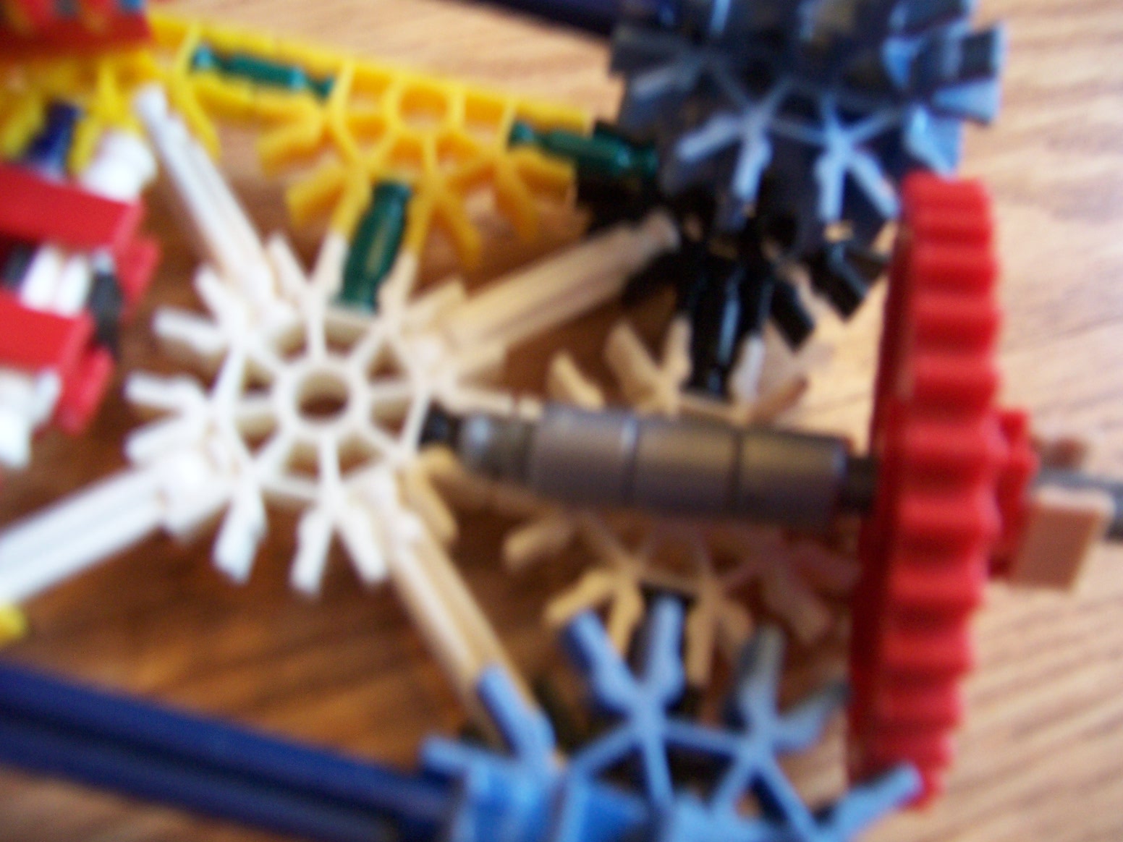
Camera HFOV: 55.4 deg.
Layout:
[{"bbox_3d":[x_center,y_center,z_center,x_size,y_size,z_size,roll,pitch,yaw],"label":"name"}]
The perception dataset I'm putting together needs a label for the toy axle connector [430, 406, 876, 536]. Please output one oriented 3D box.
[{"bbox_3d":[0.008,0.004,0.106,0.045,0.009,0.009,6,66,13],"label":"toy axle connector"}]

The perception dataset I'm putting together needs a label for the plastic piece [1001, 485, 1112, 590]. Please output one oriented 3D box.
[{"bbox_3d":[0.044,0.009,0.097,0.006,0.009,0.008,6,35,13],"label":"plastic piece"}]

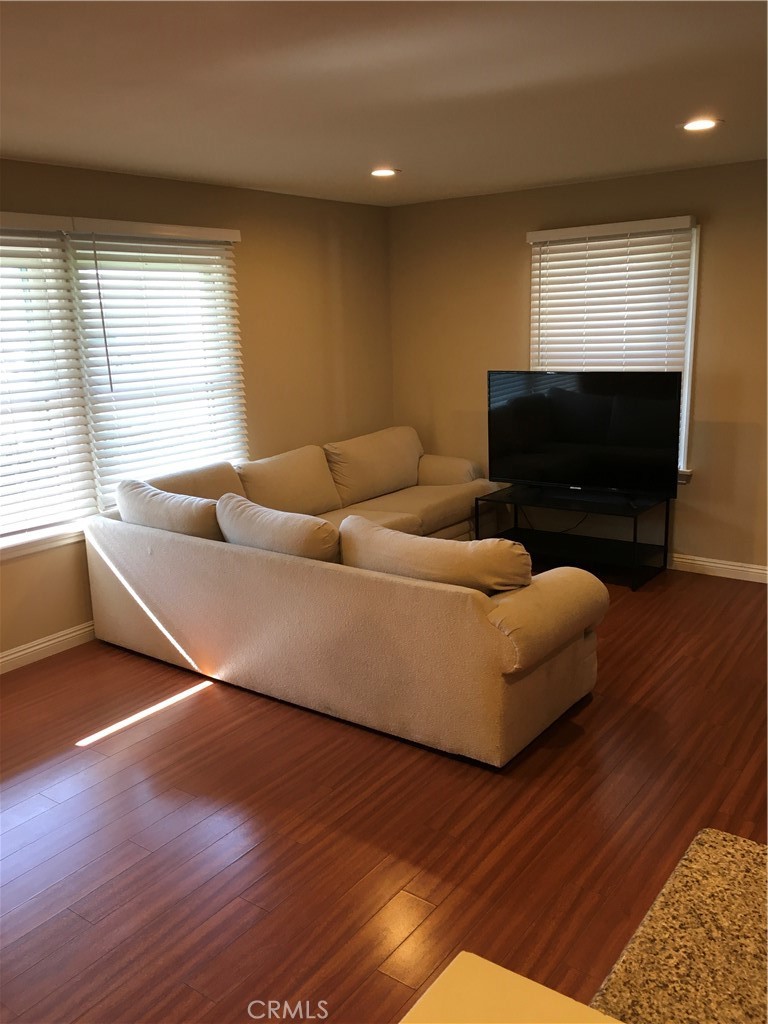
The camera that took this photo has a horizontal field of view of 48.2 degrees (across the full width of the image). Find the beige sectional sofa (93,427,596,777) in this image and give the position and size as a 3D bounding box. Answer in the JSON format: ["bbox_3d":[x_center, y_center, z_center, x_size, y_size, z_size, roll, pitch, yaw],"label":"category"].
[{"bbox_3d":[0.269,0.152,4.751,2.507,0.847,2.639,8,16,36],"label":"beige sectional sofa"}]

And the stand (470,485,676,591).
[{"bbox_3d":[1.206,0.136,5.561,1.079,0.453,0.531,8,16,35],"label":"stand"}]

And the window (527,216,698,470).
[{"bbox_3d":[1.387,-1.055,5.446,1.056,1.465,0.090,8,16,37],"label":"window"}]

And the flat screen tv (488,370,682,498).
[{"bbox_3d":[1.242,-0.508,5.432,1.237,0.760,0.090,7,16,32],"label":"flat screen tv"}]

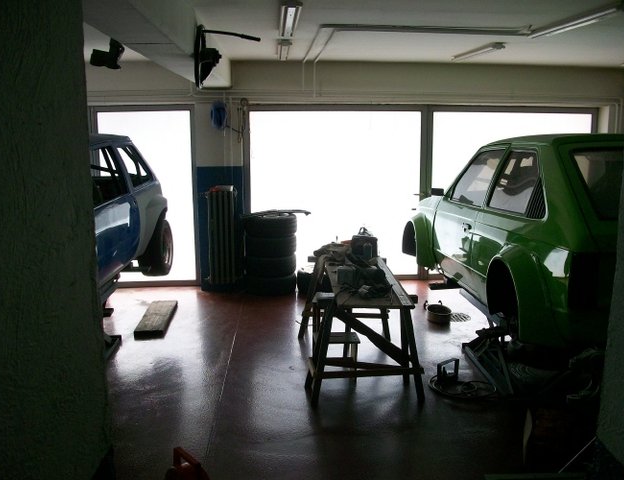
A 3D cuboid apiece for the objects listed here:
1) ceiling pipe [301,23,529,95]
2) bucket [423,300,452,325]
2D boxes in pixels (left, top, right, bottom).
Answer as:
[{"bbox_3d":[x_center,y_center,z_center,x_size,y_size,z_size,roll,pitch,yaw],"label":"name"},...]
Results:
[{"bbox_3d":[0.729,-1.533,5.561,1.540,0.360,2.350,-1,10,-3],"label":"ceiling pipe"},{"bbox_3d":[1.149,0.658,5.675,0.220,0.120,0.220,-1,10,-3],"label":"bucket"}]

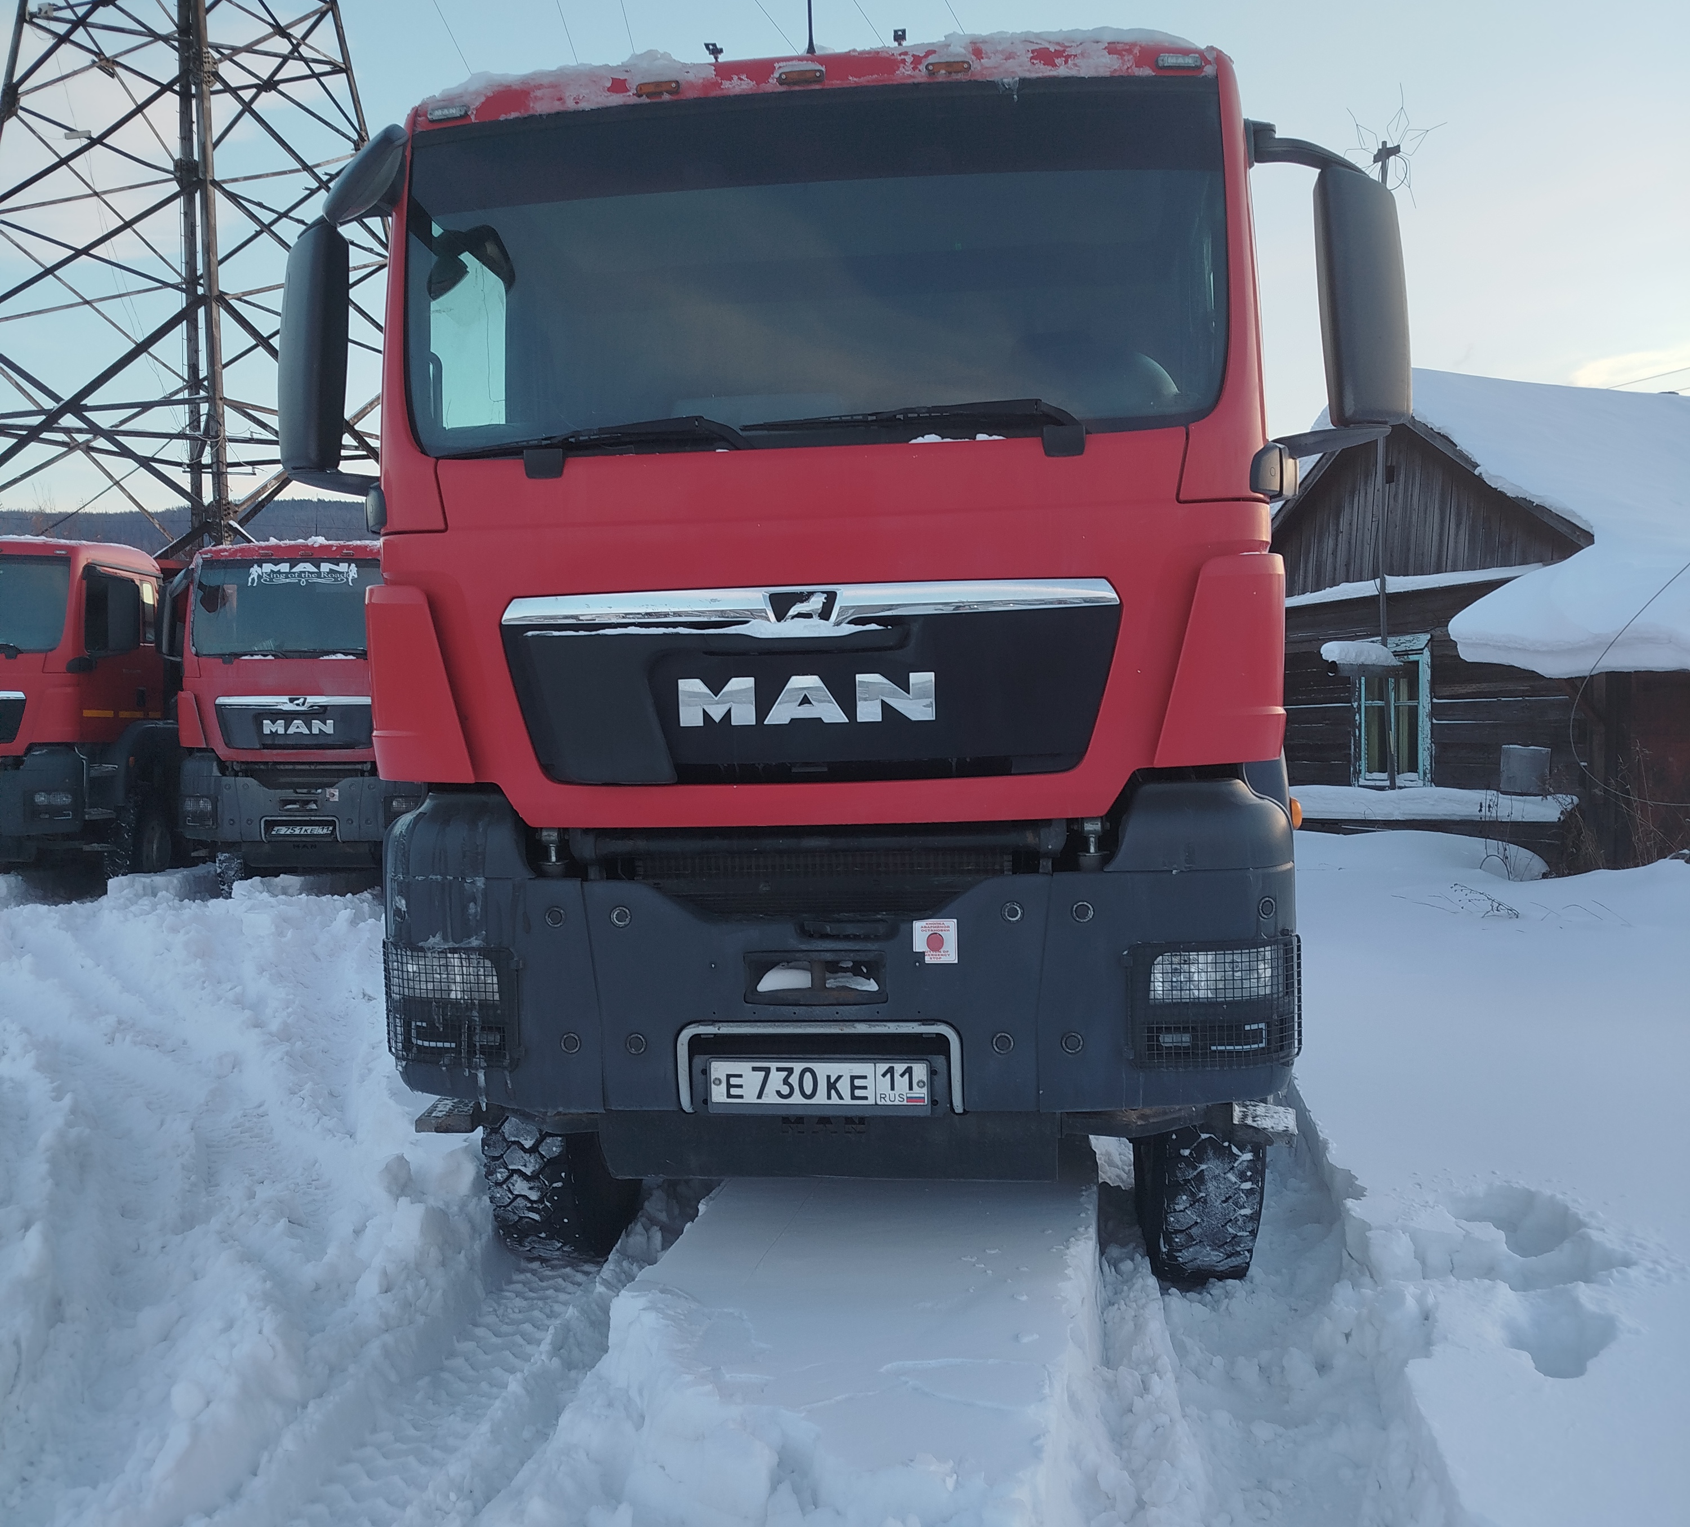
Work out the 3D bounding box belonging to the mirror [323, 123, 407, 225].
[{"bbox_3d":[-1.302,-1.607,4.276,0.220,0.260,0.190,-1,-1,6],"label":"mirror"}]

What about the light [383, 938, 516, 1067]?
[{"bbox_3d":[-1.011,0.615,3.998,0.460,0.310,0.310,-1,-1,6],"label":"light"}]

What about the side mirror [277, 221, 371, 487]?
[{"bbox_3d":[-1.458,-1.124,4.321,0.220,0.680,0.180,-1,-1,15],"label":"side mirror"}]

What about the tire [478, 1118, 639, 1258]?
[{"bbox_3d":[-0.917,1.120,5.261,0.320,1.150,1.150,-1,-1,6],"label":"tire"}]

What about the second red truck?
[{"bbox_3d":[-4.745,-0.242,17.300,2.550,3.500,7.400,-1,0,1],"label":"second red truck"}]

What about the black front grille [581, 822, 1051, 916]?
[{"bbox_3d":[-0.059,0.256,3.844,1.180,0.240,0.180,-1,-1,6],"label":"black front grille"}]

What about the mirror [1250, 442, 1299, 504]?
[{"bbox_3d":[1.110,-0.750,4.043,0.110,0.150,0.130,-1,-1,6],"label":"mirror"}]

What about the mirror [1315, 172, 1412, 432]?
[{"bbox_3d":[1.329,-1.199,4.012,0.220,0.660,0.180,-1,-1,-2],"label":"mirror"}]

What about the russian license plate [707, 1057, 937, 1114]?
[{"bbox_3d":[-0.060,0.760,3.705,0.530,0.125,0.030,-1,-1,6],"label":"russian license plate"}]

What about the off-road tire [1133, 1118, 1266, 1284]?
[{"bbox_3d":[1.130,1.079,5.035,0.320,1.150,1.150,-1,-1,6],"label":"off-road tire"}]

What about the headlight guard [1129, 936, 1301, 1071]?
[{"bbox_3d":[0.897,0.577,3.786,0.460,0.310,0.310,-1,-1,6],"label":"headlight guard"}]

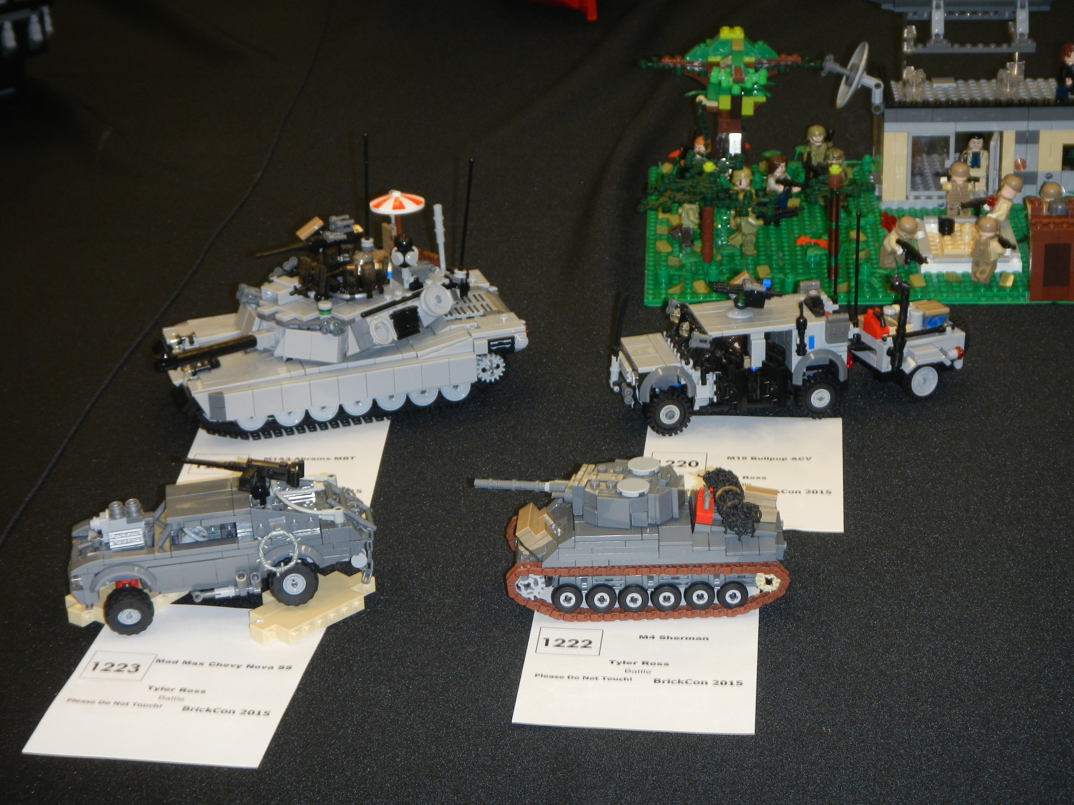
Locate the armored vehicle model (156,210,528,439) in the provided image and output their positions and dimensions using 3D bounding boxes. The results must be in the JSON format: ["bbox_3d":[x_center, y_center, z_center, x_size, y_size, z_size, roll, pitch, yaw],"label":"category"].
[{"bbox_3d":[-0.118,-0.053,1.484,0.211,0.103,0.097,-9,25,-16],"label":"armored vehicle model"}]

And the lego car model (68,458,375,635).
[{"bbox_3d":[-0.155,0.062,1.263,0.149,0.076,0.056,-6,23,-7],"label":"lego car model"}]

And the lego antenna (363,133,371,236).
[{"bbox_3d":[-0.099,-0.125,1.499,0.004,0.065,0.004,-9,25,-16],"label":"lego antenna"}]

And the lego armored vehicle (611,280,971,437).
[{"bbox_3d":[0.144,-0.039,1.469,0.210,0.079,0.060,-7,25,-12],"label":"lego armored vehicle"}]

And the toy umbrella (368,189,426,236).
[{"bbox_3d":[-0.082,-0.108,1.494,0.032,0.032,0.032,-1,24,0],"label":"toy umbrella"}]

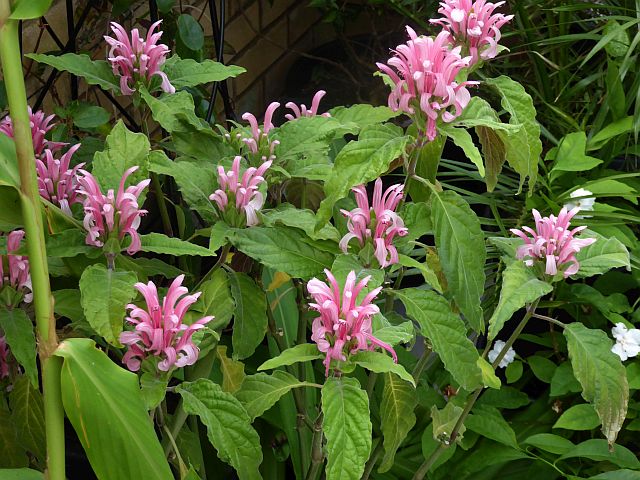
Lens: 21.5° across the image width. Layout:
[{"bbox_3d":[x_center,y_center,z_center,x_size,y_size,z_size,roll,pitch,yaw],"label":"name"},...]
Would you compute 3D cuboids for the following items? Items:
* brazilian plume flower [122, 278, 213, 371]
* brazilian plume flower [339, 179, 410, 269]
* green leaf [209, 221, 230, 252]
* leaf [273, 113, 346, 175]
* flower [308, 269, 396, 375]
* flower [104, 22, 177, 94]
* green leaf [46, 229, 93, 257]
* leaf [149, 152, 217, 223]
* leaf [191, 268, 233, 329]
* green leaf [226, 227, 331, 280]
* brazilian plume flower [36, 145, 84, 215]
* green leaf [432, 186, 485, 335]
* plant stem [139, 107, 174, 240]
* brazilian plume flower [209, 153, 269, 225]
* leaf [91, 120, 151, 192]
[{"bbox_3d":[-0.182,0.099,2.000,0.106,0.110,0.104,0,10,0],"label":"brazilian plume flower"},{"bbox_3d":[0.061,-0.020,1.950,0.082,0.094,0.080,4,14,0],"label":"brazilian plume flower"},{"bbox_3d":[-0.128,-0.004,2.150,0.032,0.020,0.048,2,41,30],"label":"green leaf"},{"bbox_3d":[-0.013,-0.114,1.970,0.085,0.025,0.080,-19,38,-15],"label":"leaf"},{"bbox_3d":[0.035,0.088,1.830,0.094,0.104,0.090,-2,14,0],"label":"flower"},{"bbox_3d":[-0.249,-0.252,2.320,0.096,0.102,0.096,0,10,0],"label":"flower"},{"bbox_3d":[-0.292,0.004,1.970,0.066,0.018,0.045,0,39,0],"label":"green leaf"},{"bbox_3d":[-0.160,-0.065,2.020,0.100,0.022,0.052,43,49,2],"label":"leaf"},{"bbox_3d":[-0.126,0.070,1.970,0.045,0.068,0.018,22,18,0],"label":"leaf"},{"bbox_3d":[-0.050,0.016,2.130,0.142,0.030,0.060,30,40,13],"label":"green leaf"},{"bbox_3d":[-0.312,-0.073,2.030,0.064,0.077,0.064,0,14,0],"label":"brazilian plume flower"},{"bbox_3d":[0.158,0.022,1.920,0.050,0.158,0.030,-15,6,11],"label":"green leaf"},{"bbox_3d":[-0.206,-0.085,2.120,0.009,0.162,0.009,-12,9,0],"label":"plant stem"},{"bbox_3d":[-0.104,-0.065,2.200,0.080,0.095,0.080,0,10,0],"label":"brazilian plume flower"},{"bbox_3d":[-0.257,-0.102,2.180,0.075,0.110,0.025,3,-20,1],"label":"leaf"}]

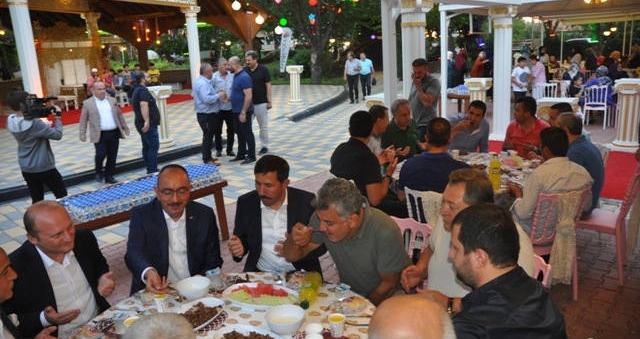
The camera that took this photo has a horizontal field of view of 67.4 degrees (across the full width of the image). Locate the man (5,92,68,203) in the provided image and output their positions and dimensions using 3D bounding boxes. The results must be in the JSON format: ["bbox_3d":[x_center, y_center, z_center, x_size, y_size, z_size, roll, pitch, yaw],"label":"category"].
[{"bbox_3d":[-3.169,-0.045,5.388,0.520,1.670,0.500,-13,16,-36],"label":"man"}]

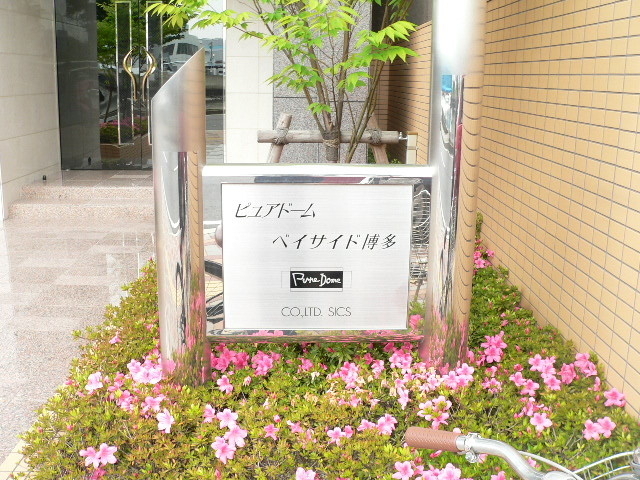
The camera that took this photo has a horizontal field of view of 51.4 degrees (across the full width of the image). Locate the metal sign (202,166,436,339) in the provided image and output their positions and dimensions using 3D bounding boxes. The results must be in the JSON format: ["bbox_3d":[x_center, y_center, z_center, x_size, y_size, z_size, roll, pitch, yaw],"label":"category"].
[{"bbox_3d":[-0.009,0.045,1.811,0.600,0.500,0.058,0,14,-3],"label":"metal sign"}]

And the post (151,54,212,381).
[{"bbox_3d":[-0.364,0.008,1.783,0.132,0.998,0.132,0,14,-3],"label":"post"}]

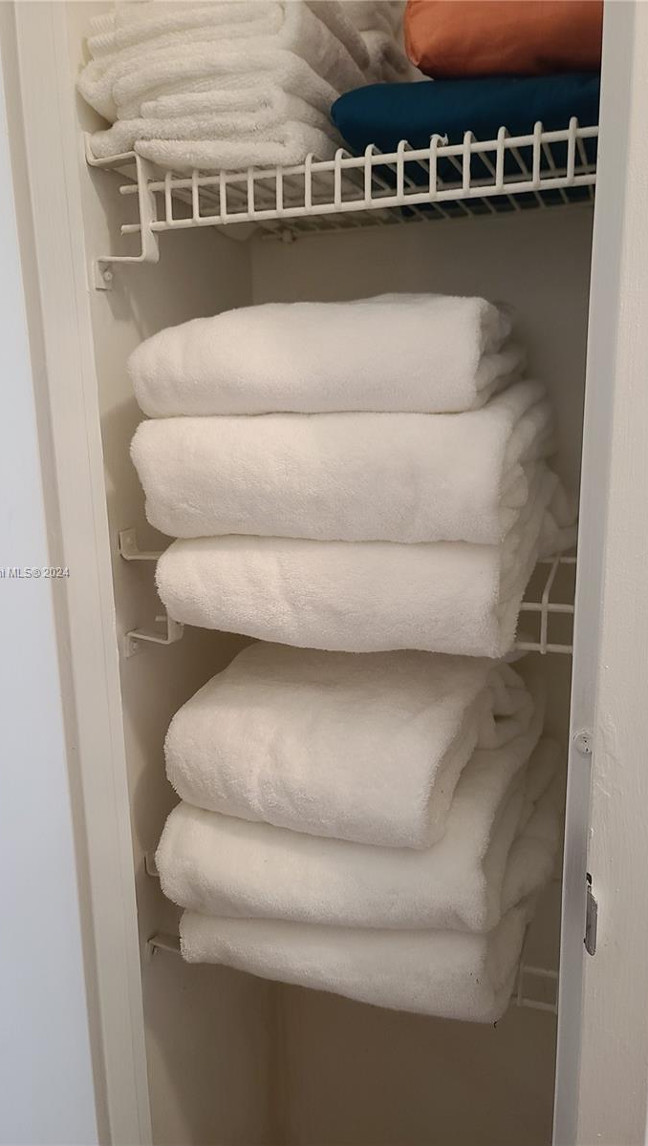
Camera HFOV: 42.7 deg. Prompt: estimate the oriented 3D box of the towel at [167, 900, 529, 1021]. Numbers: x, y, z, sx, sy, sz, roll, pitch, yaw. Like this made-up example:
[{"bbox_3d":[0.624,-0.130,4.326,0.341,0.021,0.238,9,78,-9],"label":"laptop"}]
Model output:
[{"bbox_3d":[0.062,0.290,0.855,0.290,0.077,0.350,3,12,20],"label":"towel"}]

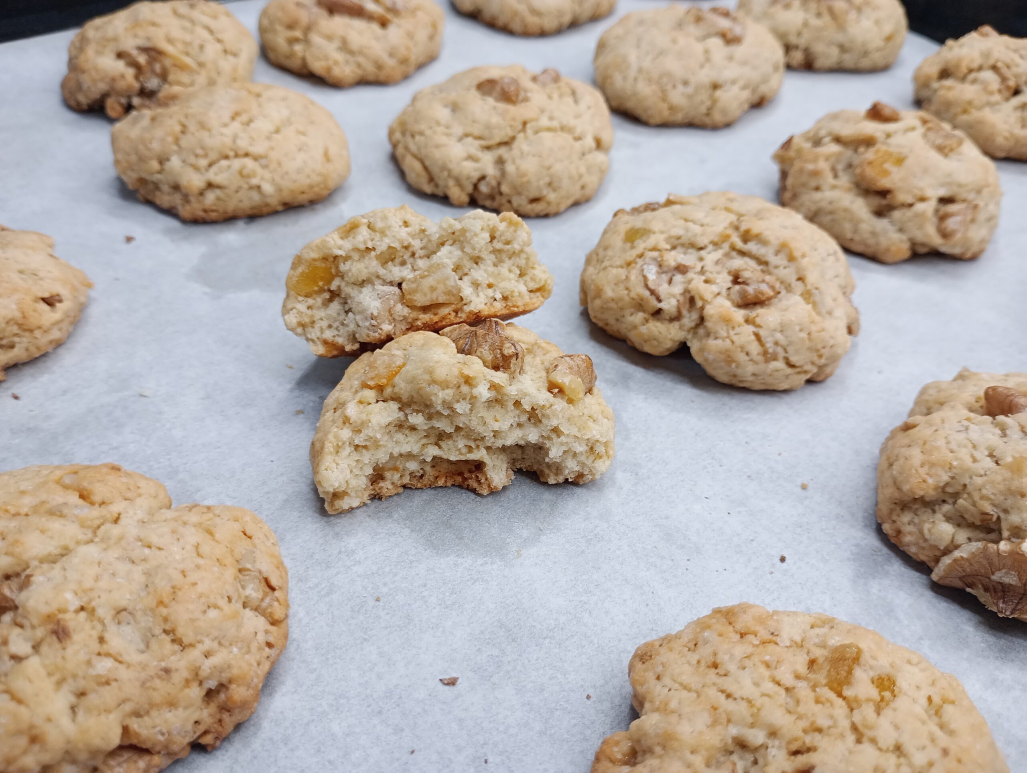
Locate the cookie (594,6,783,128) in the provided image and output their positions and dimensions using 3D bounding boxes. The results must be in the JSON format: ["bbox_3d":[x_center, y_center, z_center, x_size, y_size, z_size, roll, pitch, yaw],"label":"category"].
[{"bbox_3d":[0.062,-0.117,0.294,0.067,0.025,0.068,2,43,0],"label":"cookie"}]

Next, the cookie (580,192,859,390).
[{"bbox_3d":[0.050,-0.028,0.200,0.067,0.025,0.067,2,43,0],"label":"cookie"}]

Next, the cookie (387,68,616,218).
[{"bbox_3d":[-0.004,-0.079,0.251,0.068,0.025,0.069,2,43,0],"label":"cookie"}]

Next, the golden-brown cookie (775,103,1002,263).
[{"bbox_3d":[0.108,-0.063,0.238,0.063,0.026,0.065,2,43,0],"label":"golden-brown cookie"}]

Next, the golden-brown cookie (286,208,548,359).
[{"bbox_3d":[-0.022,-0.025,0.187,0.058,0.025,0.033,-13,15,-5],"label":"golden-brown cookie"}]

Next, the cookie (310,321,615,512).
[{"bbox_3d":[-0.011,0.001,0.165,0.059,0.026,0.037,-4,44,-7],"label":"cookie"}]

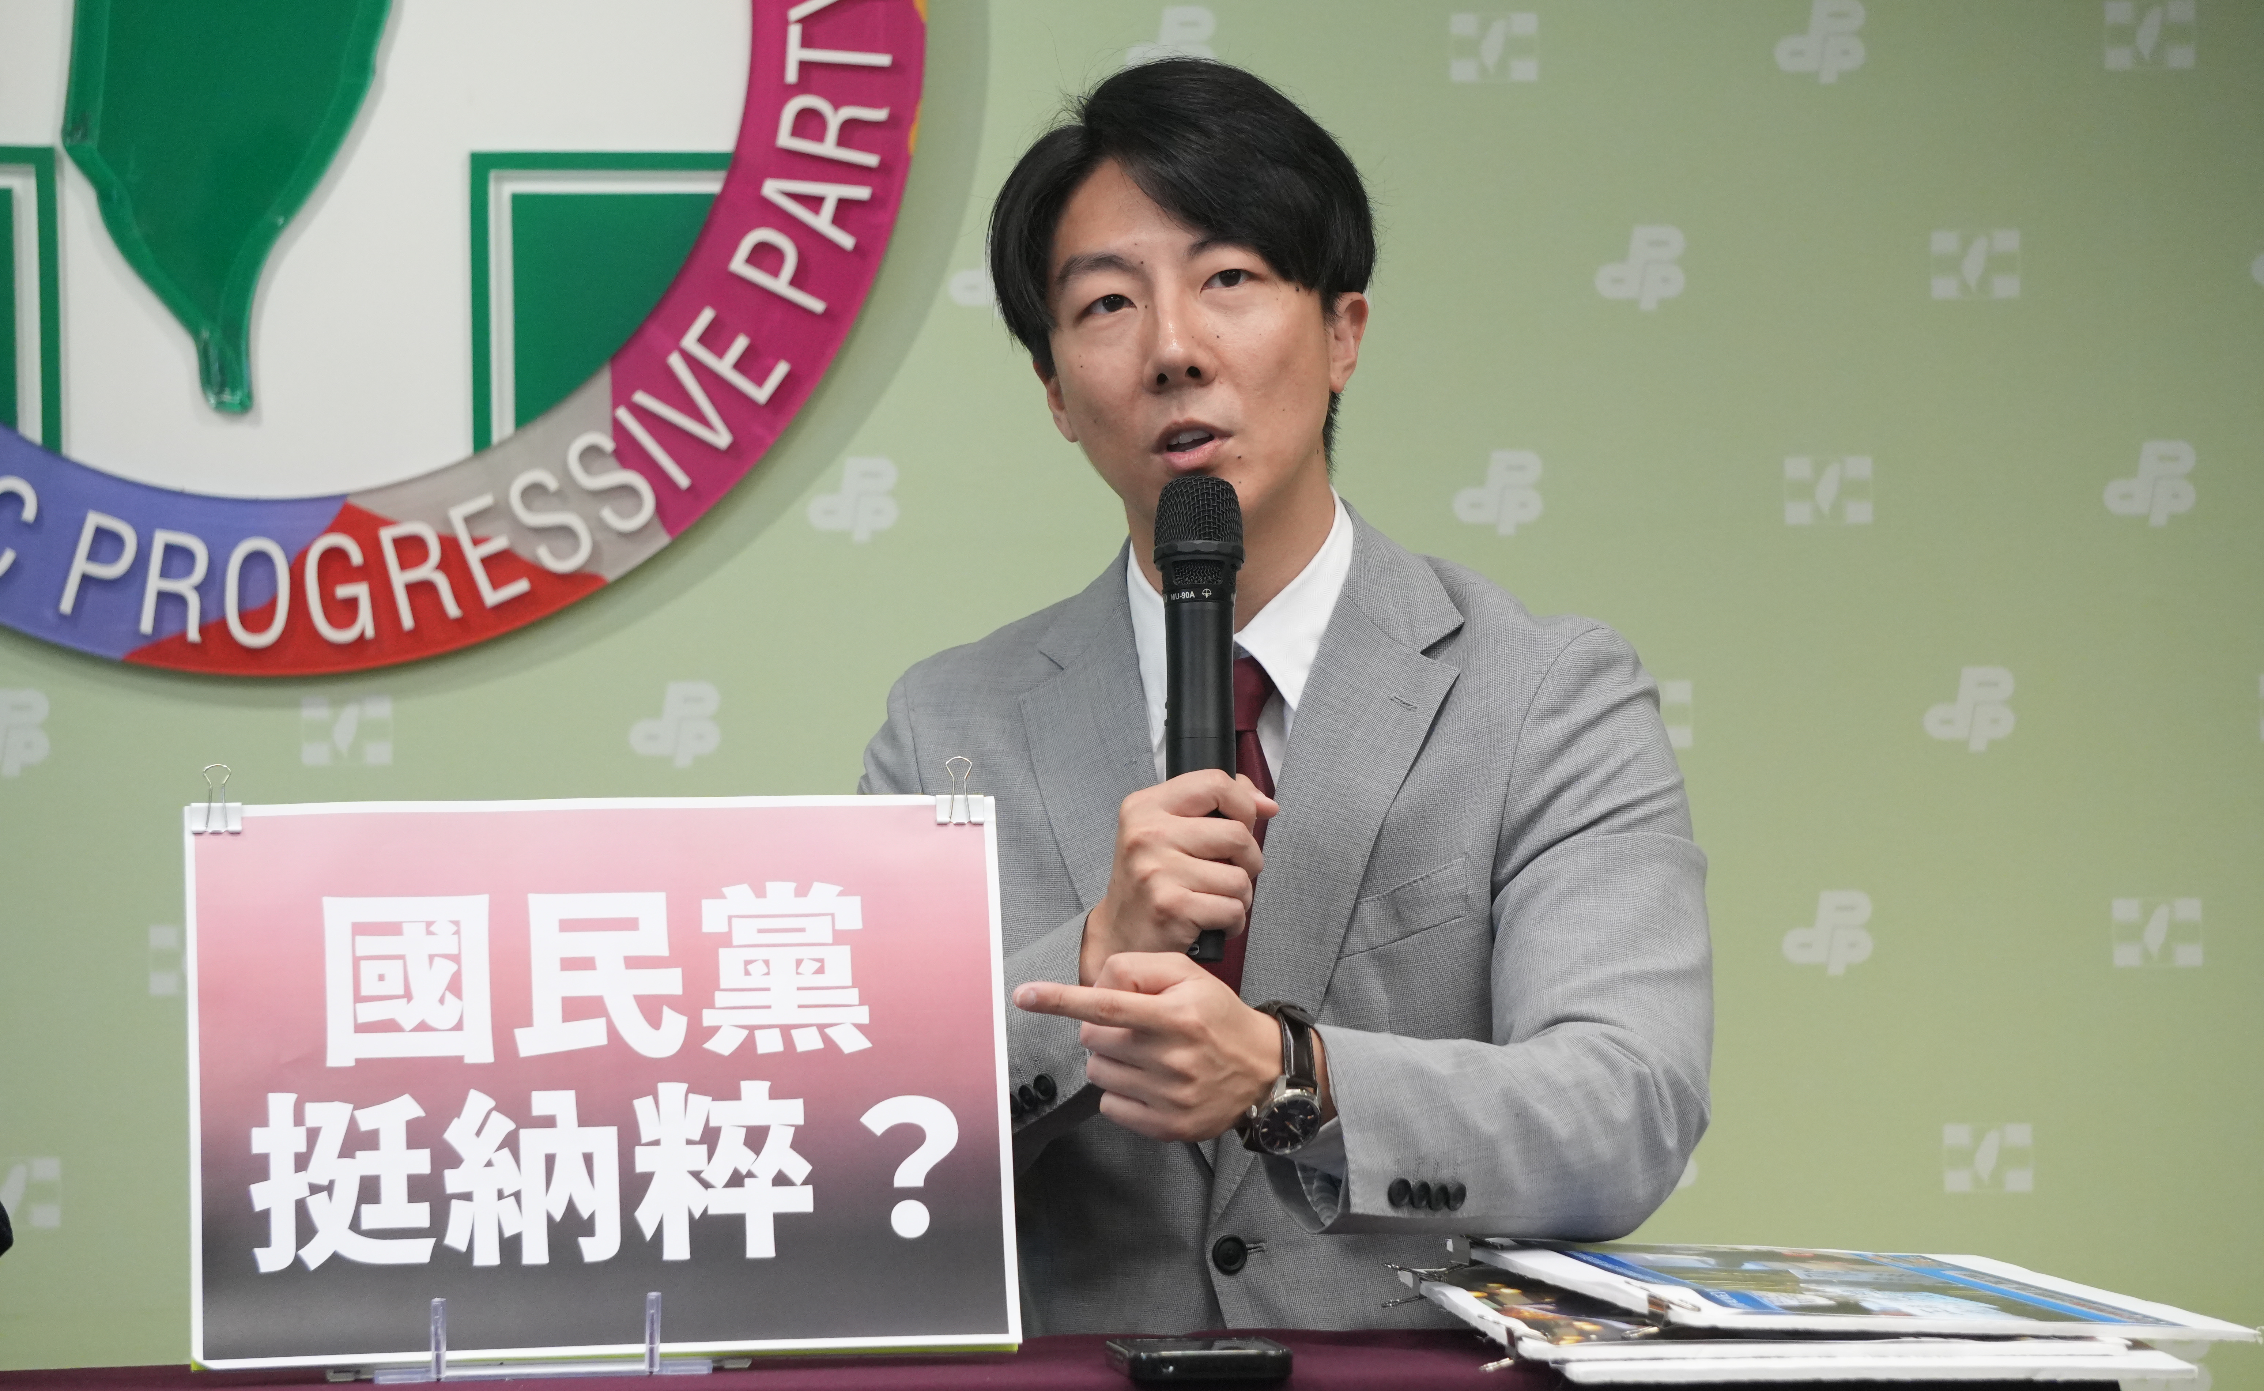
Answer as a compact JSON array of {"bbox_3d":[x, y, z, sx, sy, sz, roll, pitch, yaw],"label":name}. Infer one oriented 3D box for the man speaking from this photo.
[{"bbox_3d":[0.080,0.355,5.100,0.500,1.380,0.600,-1,-2,7],"label":"man speaking"}]

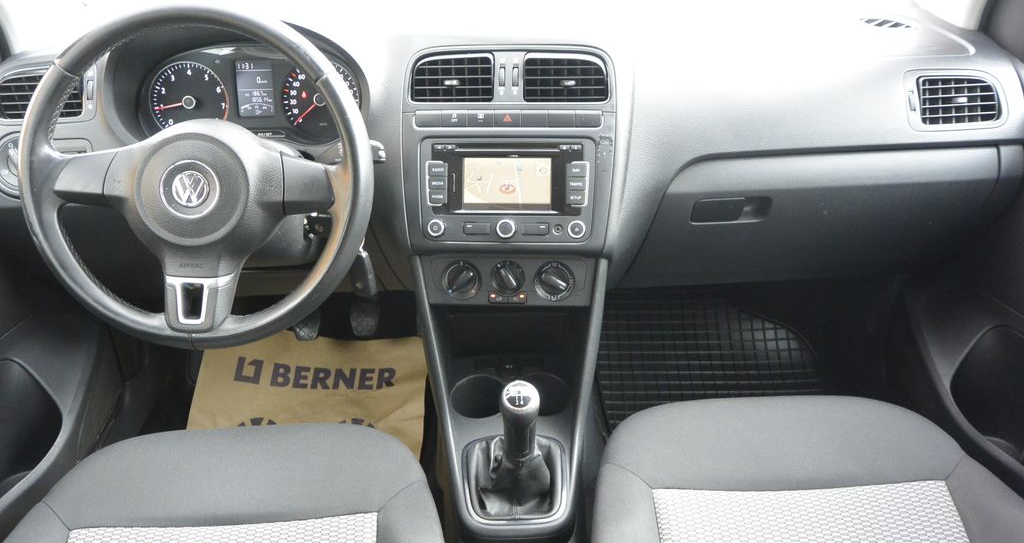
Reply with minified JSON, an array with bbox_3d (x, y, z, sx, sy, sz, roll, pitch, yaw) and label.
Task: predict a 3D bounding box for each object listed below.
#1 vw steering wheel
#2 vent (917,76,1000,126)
[{"bbox_3d":[-0.333,-0.102,0.835,0.370,0.370,0.095,-1,5,-1],"label":"vw steering wheel"},{"bbox_3d":[0.560,-0.213,0.963,0.106,0.060,0.032,-2,11,-4],"label":"vent"}]

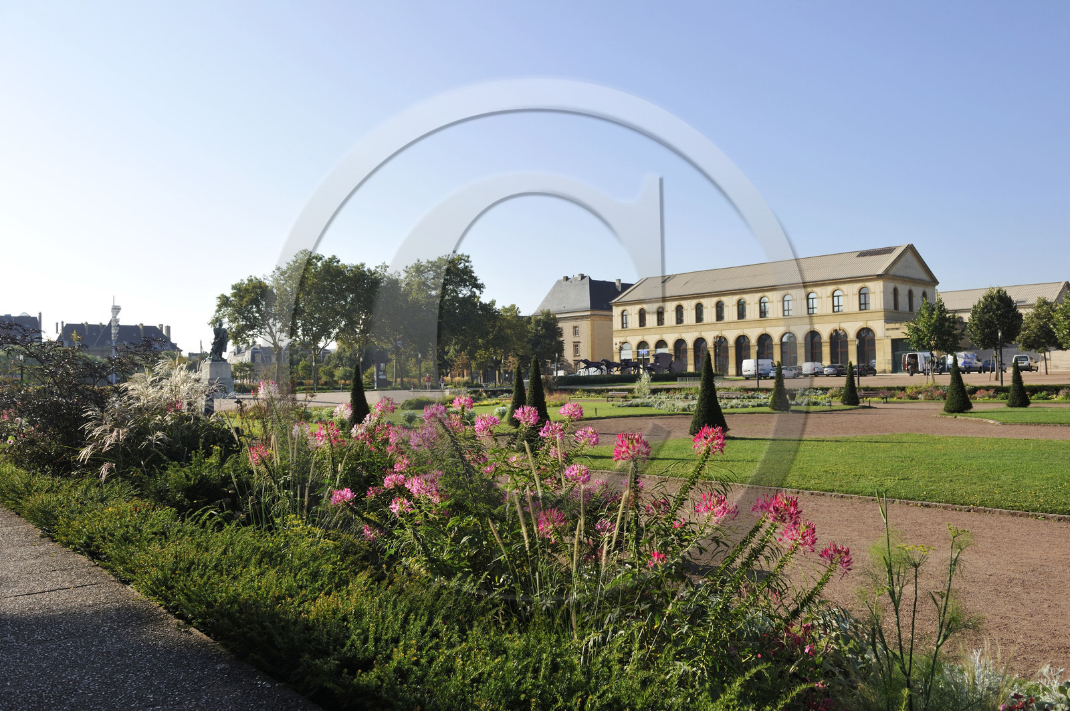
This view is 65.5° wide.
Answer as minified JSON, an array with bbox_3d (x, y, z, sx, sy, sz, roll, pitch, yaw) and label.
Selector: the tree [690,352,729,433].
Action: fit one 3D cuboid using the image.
[{"bbox_3d":[6.436,1.377,31.000,1.405,3.132,1.405,-2,-1,12],"label":"tree"}]

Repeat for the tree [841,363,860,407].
[{"bbox_3d":[18.952,1.709,50.000,1.140,2.620,1.140,-1,-1,0],"label":"tree"}]

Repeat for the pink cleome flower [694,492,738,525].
[{"bbox_3d":[0.851,0.718,3.900,0.208,0.149,0.197,-1,-2,0],"label":"pink cleome flower"}]

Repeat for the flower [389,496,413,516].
[{"bbox_3d":[-0.823,0.925,5.100,0.154,0.118,0.154,-1,-1,0],"label":"flower"}]

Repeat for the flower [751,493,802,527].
[{"bbox_3d":[1.104,0.705,3.800,0.225,0.157,0.190,-1,-2,0],"label":"flower"}]

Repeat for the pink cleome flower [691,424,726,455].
[{"bbox_3d":[0.793,0.384,3.800,0.156,0.134,0.156,-2,-1,12],"label":"pink cleome flower"}]

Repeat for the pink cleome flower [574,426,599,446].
[{"bbox_3d":[0.297,0.468,4.800,0.140,0.110,0.140,-2,-1,3],"label":"pink cleome flower"}]

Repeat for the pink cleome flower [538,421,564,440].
[{"bbox_3d":[0.097,0.434,4.800,0.145,0.110,0.145,-2,-1,1],"label":"pink cleome flower"}]

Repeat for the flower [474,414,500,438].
[{"bbox_3d":[-0.289,0.422,5.000,0.151,0.141,0.151,-1,-1,0],"label":"flower"}]

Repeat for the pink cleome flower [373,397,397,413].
[{"bbox_3d":[-1.119,0.374,6.200,0.174,0.125,0.166,-1,-2,0],"label":"pink cleome flower"}]

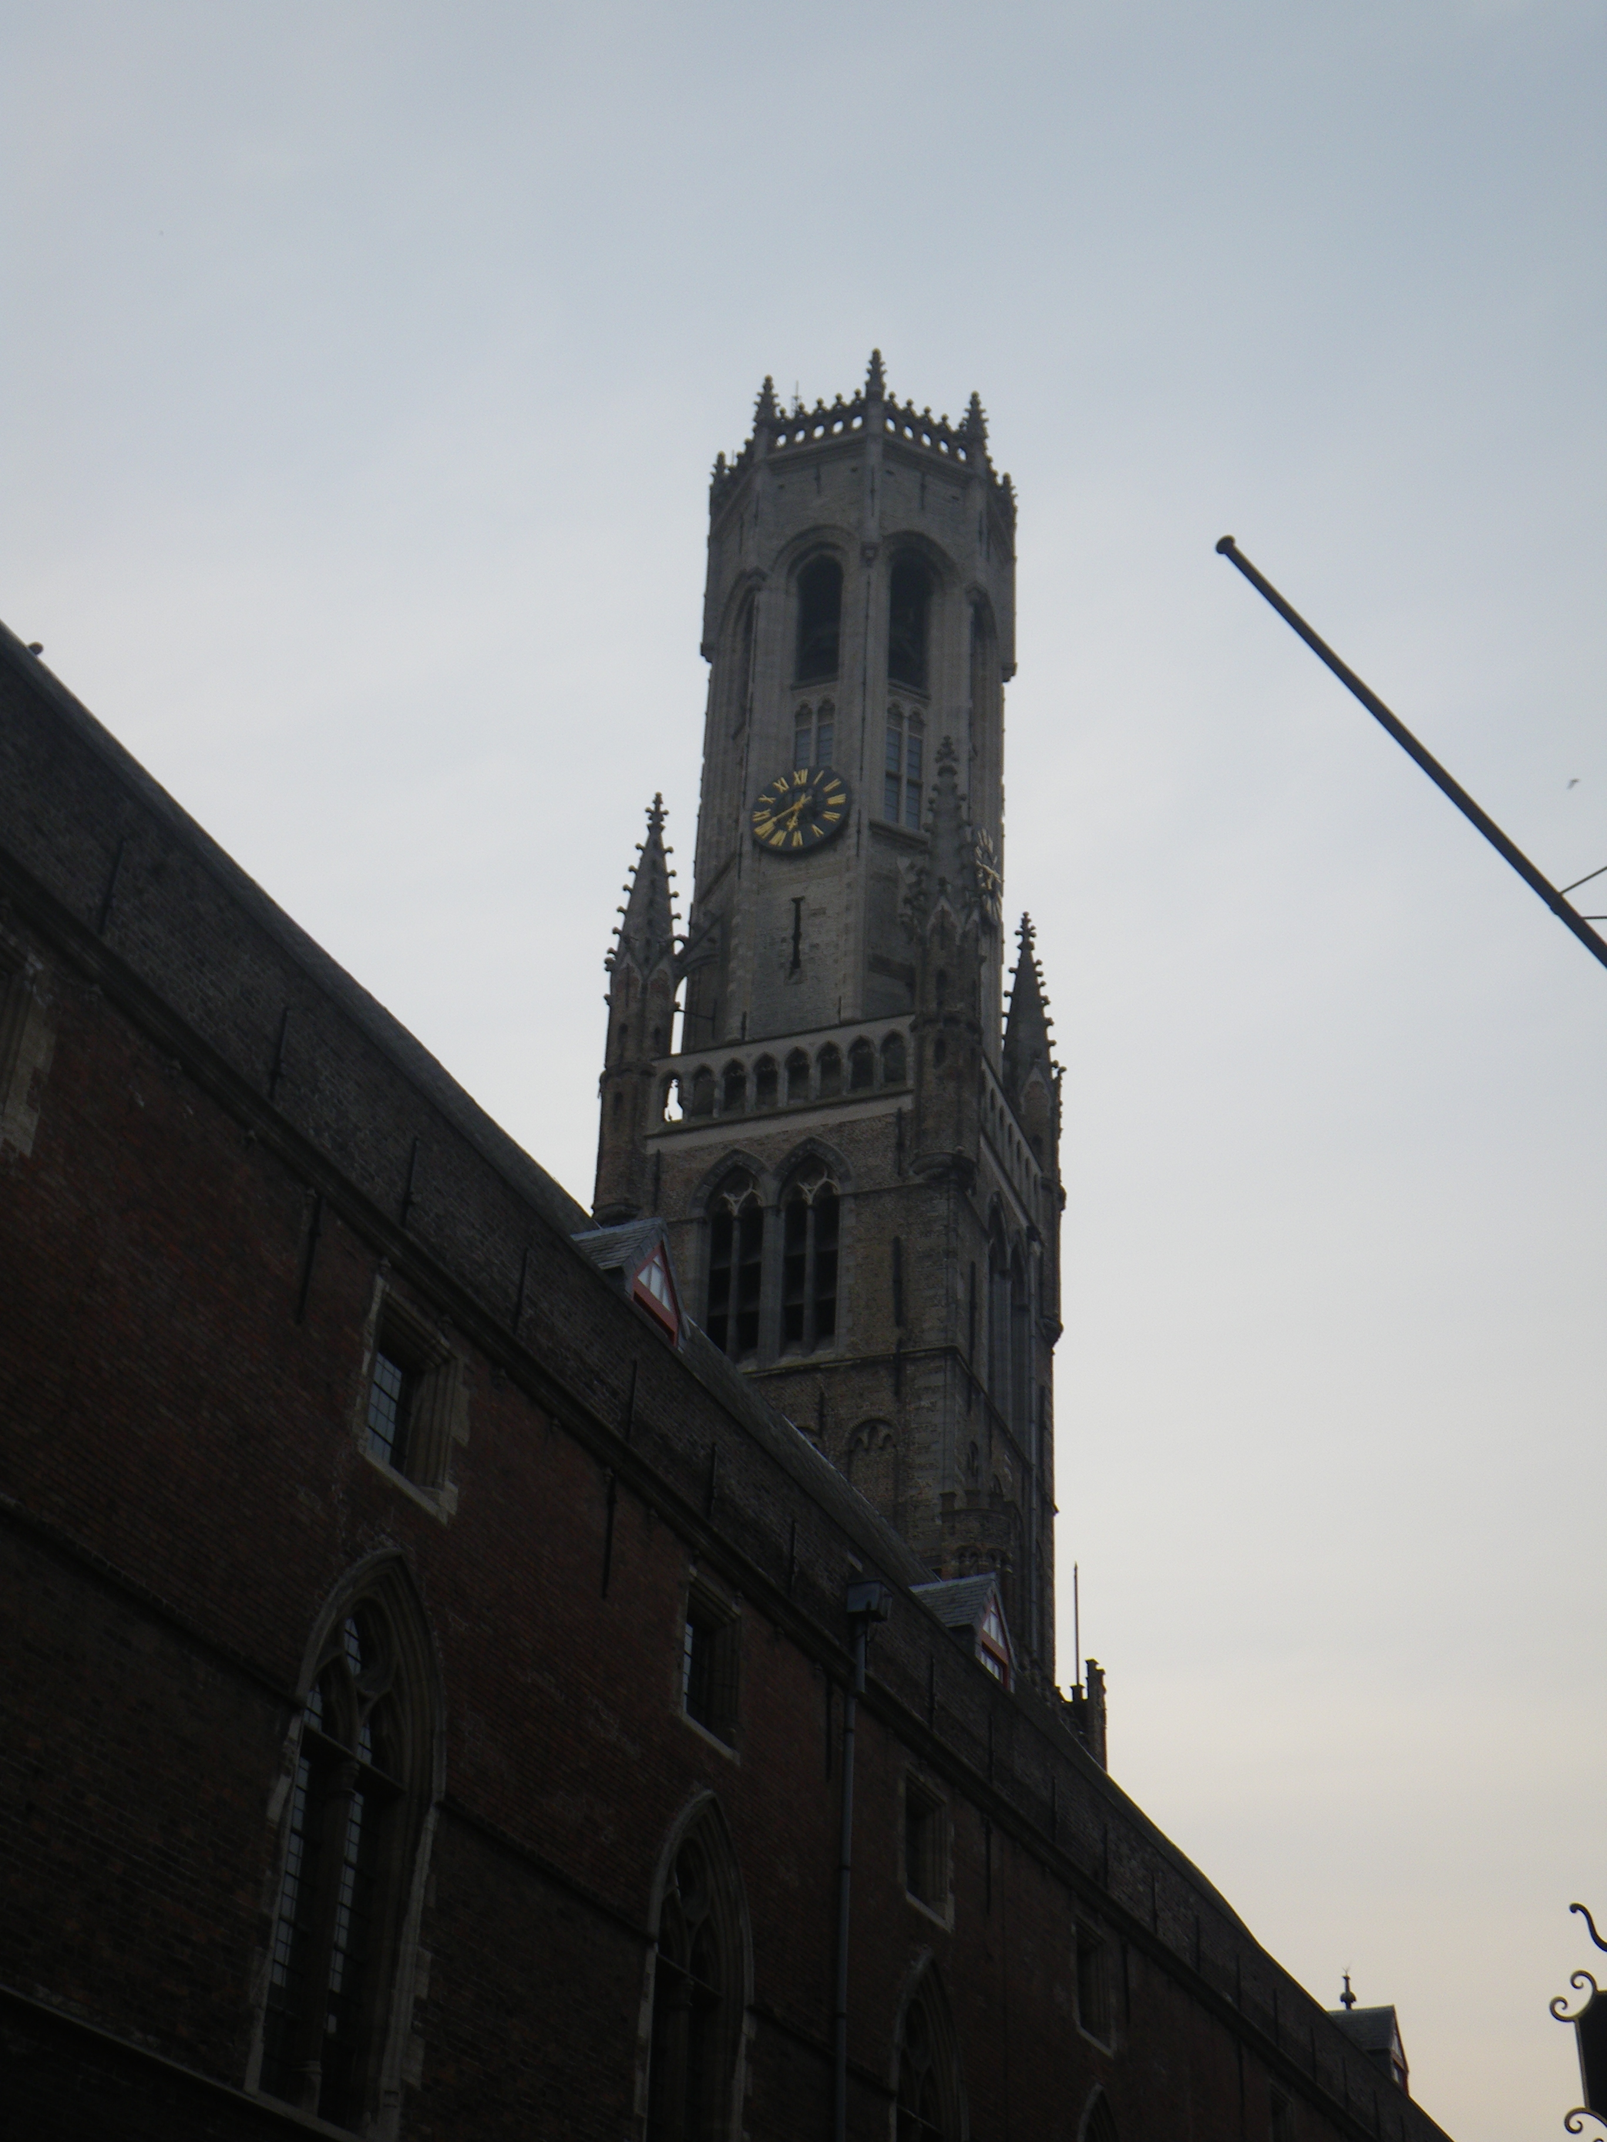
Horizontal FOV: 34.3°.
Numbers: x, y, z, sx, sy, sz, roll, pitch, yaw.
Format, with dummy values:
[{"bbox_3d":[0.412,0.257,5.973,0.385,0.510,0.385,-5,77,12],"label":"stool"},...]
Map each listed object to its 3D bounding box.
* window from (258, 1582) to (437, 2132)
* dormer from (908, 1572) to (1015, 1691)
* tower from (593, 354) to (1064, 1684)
[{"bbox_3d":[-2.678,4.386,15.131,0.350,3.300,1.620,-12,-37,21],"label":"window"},{"bbox_3d":[1.568,6.003,27.497,1.050,1.300,1.250,-12,-37,21],"label":"dormer"},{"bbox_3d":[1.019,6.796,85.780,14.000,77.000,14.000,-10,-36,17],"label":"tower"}]

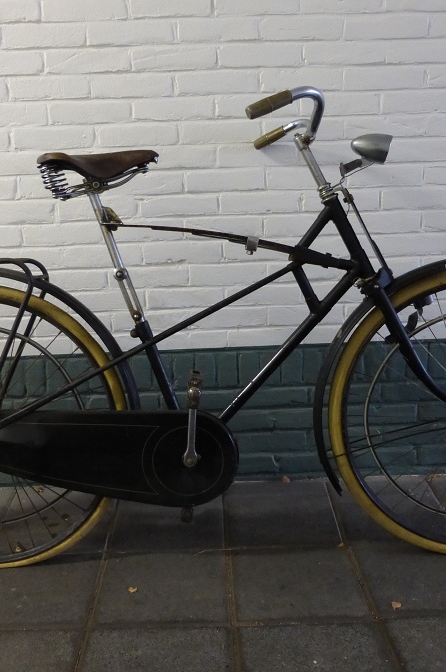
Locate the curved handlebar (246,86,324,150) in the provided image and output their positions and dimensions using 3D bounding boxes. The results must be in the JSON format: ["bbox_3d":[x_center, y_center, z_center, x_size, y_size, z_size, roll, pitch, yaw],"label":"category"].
[{"bbox_3d":[0.143,-0.479,1.482,0.167,0.098,0.505,-1,8,5],"label":"curved handlebar"}]

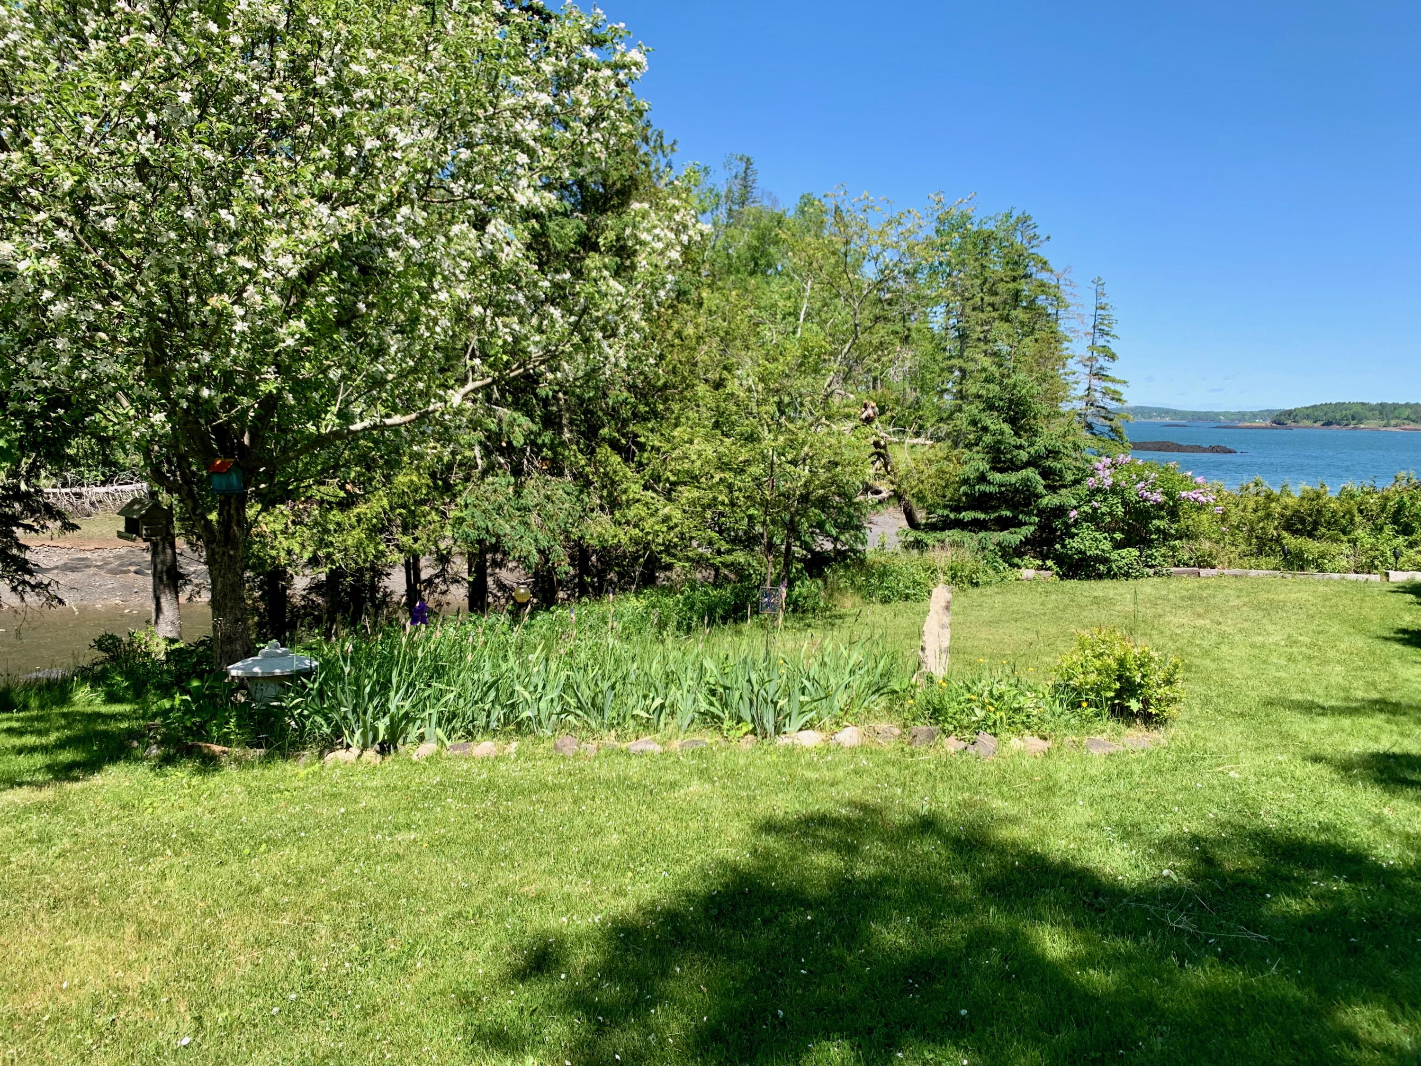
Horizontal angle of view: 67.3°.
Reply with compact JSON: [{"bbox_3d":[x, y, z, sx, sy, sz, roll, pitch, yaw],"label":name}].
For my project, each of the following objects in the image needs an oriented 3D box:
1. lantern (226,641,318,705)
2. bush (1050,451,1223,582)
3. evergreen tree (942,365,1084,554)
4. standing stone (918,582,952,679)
[{"bbox_3d":[-2.456,0.839,5.976,0.510,0.474,0.490,-1,6,-6],"label":"lantern"},{"bbox_3d":[5.178,-0.245,12.949,2.047,1.405,1.800,0,6,0],"label":"bush"},{"bbox_3d":[4.003,-0.937,14.182,1.939,2.567,2.000,0,6,0],"label":"evergreen tree"},{"bbox_3d":[1.474,0.660,7.012,0.226,0.649,0.150,0,6,0],"label":"standing stone"}]

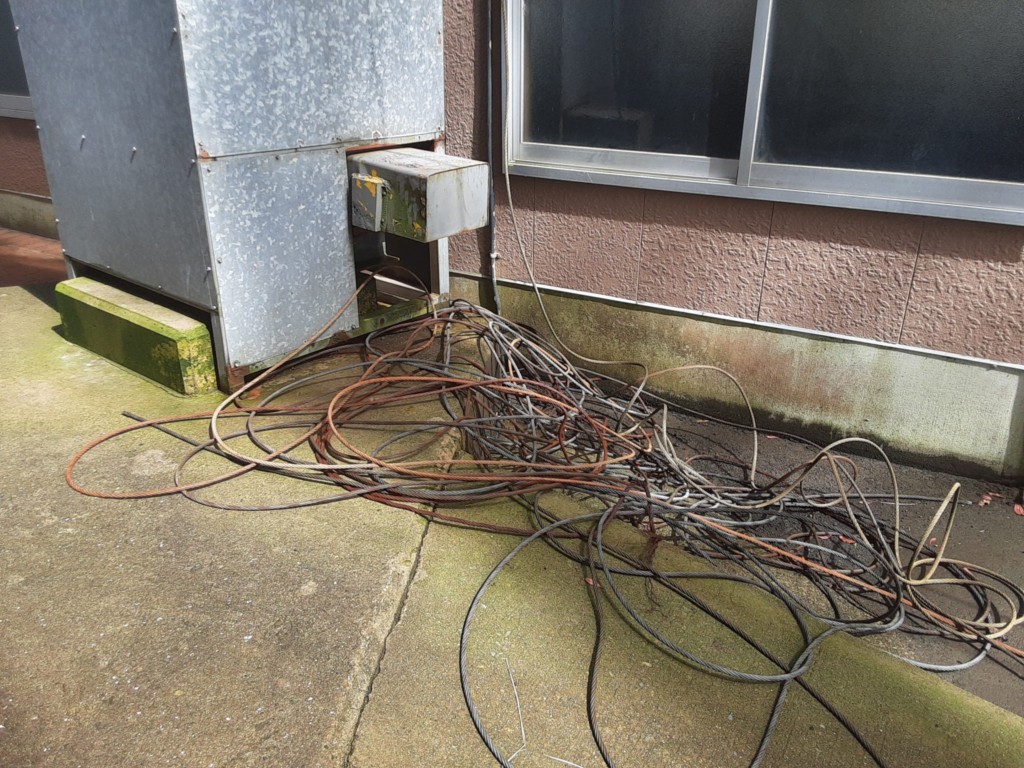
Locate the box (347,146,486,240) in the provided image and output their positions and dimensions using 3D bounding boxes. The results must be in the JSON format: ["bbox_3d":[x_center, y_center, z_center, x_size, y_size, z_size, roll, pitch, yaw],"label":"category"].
[{"bbox_3d":[-0.326,-0.668,2.790,0.382,0.217,0.303,21,32,34],"label":"box"}]

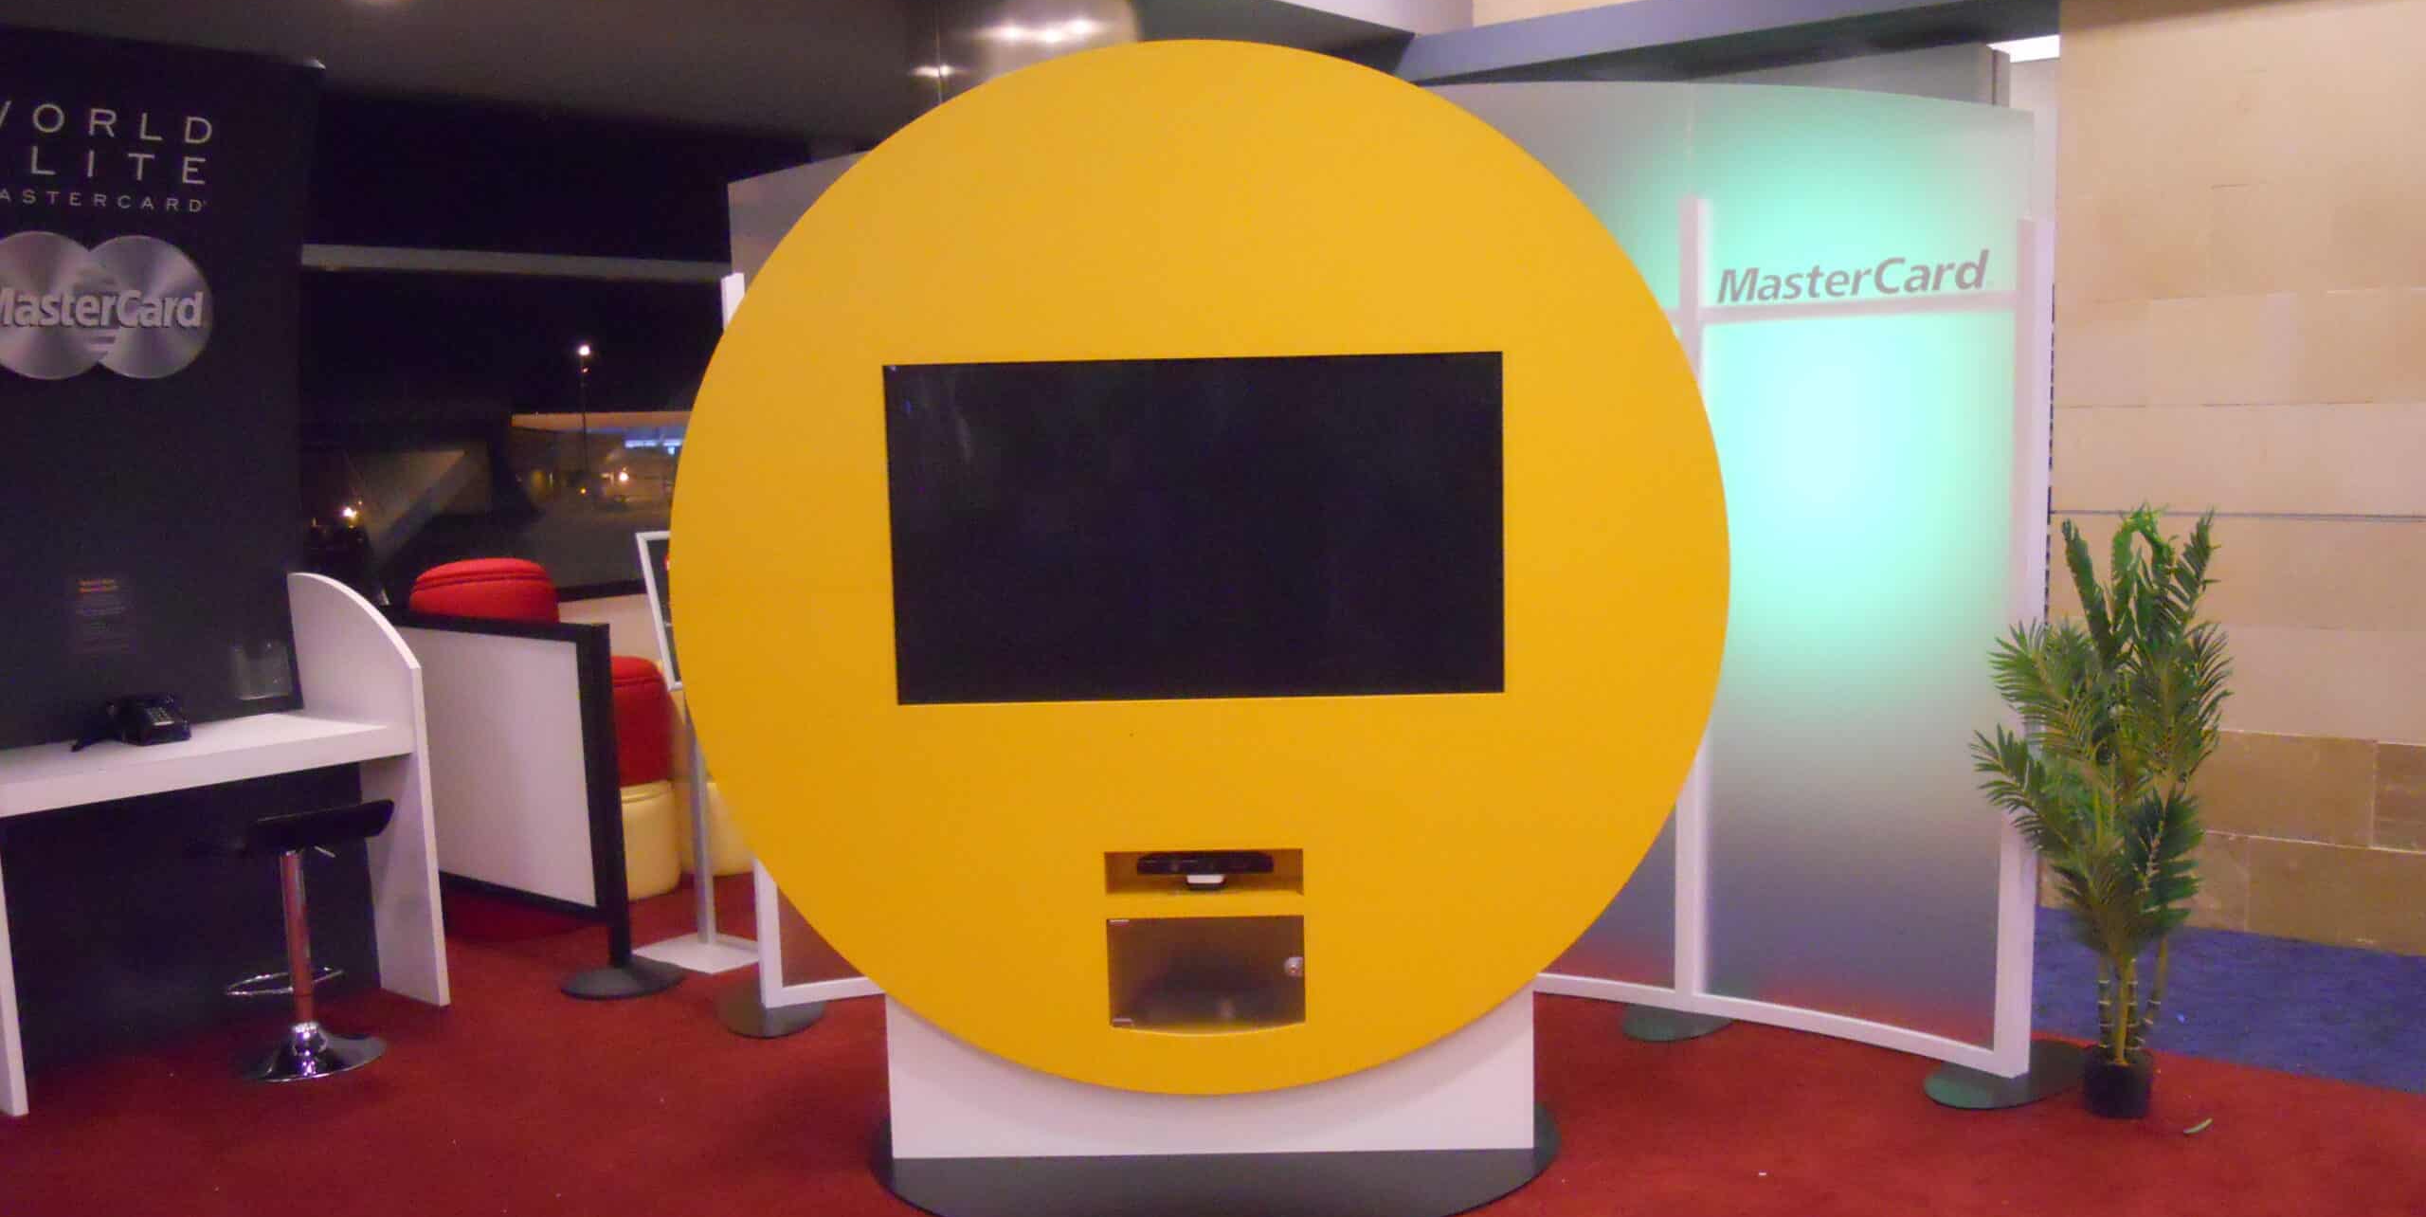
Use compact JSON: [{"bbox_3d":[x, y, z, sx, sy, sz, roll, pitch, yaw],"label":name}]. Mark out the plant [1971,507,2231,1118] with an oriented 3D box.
[{"bbox_3d":[1.902,0.437,4.194,0.530,1.310,0.480,-1,8,0],"label":"plant"}]

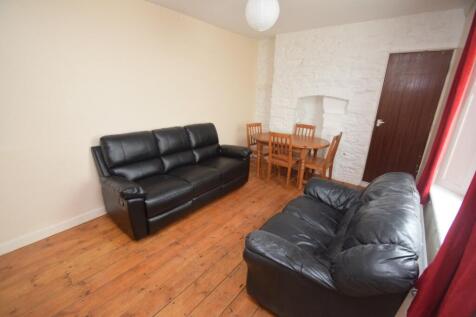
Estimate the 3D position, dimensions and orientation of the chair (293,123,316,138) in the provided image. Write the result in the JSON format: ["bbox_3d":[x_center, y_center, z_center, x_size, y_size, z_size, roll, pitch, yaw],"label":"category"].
[{"bbox_3d":[1.298,-0.236,4.269,0.420,0.905,0.470,14,23,36],"label":"chair"}]

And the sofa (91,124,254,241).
[{"bbox_3d":[-0.789,0.113,2.988,0.938,1.008,2.046,15,23,37],"label":"sofa"}]

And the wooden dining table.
[{"bbox_3d":[0.964,-0.028,3.887,1.387,0.747,0.977,13,22,32],"label":"wooden dining table"}]

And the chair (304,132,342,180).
[{"bbox_3d":[1.471,-0.003,3.565,0.470,0.905,0.420,15,23,38],"label":"chair"}]

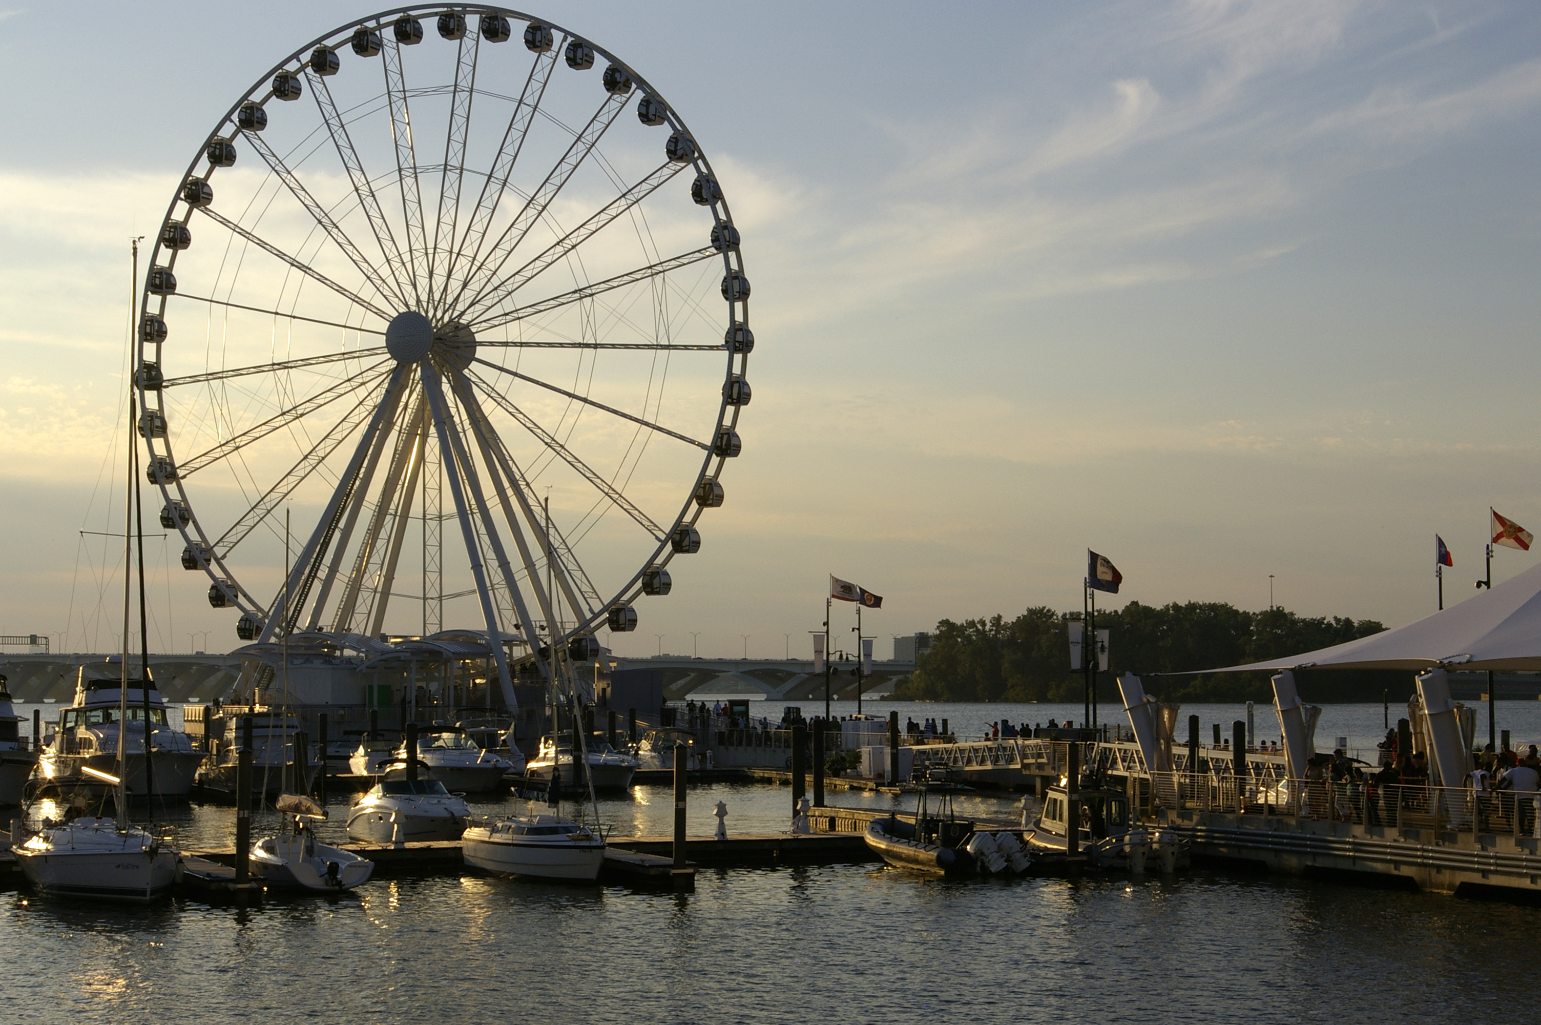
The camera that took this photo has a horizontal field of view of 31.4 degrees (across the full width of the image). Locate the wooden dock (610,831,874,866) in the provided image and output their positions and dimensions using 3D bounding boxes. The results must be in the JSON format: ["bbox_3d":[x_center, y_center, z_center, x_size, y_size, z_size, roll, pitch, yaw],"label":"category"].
[{"bbox_3d":[-1.273,10.182,82.922,9.500,0.650,2.500,1,-4,-22],"label":"wooden dock"}]

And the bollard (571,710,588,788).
[{"bbox_3d":[-8.859,11.014,125.866,0.370,3.640,0.370,1,-4,-23],"label":"bollard"}]

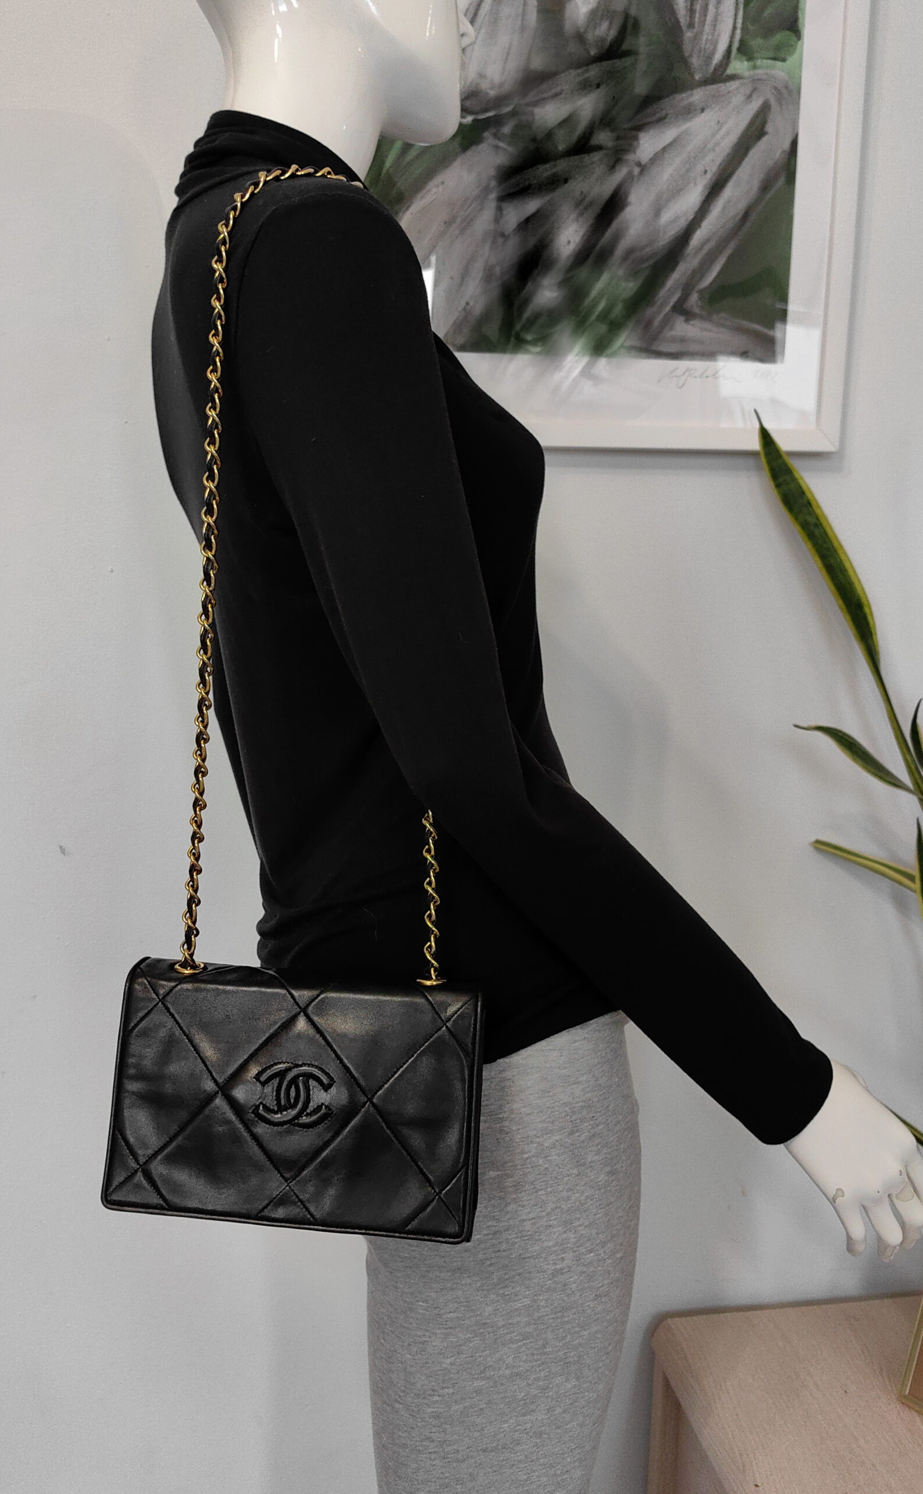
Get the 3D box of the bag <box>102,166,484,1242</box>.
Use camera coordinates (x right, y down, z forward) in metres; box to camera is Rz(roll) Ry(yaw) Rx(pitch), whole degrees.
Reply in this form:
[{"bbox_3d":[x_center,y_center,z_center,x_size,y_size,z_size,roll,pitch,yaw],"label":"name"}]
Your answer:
[{"bbox_3d":[-0.104,-0.037,0.750,0.230,0.670,0.110,2,5,4],"label":"bag"}]

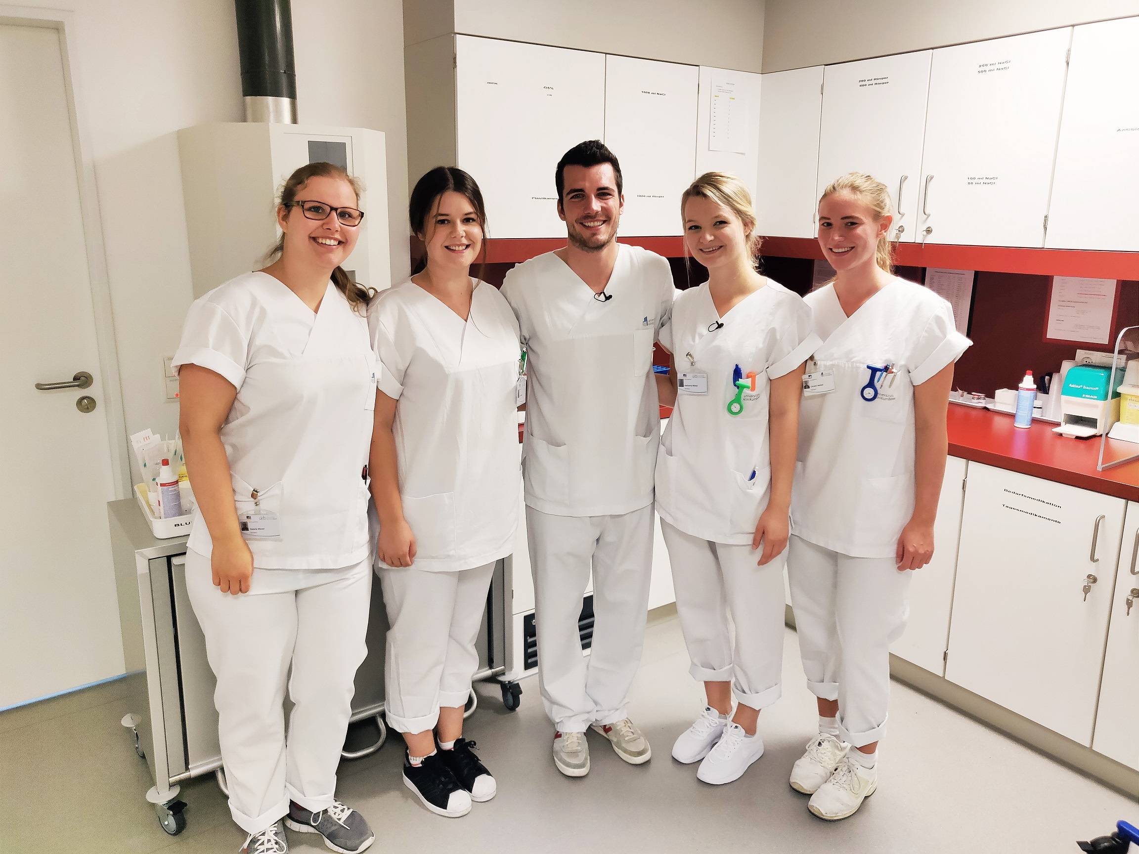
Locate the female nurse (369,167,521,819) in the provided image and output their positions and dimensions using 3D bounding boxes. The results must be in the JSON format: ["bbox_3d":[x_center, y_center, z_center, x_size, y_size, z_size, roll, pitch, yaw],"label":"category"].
[{"bbox_3d":[-0.316,0.189,2.206,0.500,1.696,0.380,-7,15,-28],"label":"female nurse"}]

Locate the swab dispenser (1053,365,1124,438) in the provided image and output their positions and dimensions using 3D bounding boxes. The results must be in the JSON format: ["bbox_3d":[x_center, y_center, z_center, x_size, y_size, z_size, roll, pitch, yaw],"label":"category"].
[{"bbox_3d":[1.697,-0.093,2.705,0.257,0.212,0.136,-9,17,-33],"label":"swab dispenser"}]

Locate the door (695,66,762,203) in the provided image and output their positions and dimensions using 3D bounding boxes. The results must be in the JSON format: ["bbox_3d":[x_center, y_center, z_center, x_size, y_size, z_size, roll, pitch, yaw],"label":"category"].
[{"bbox_3d":[0.651,-1.119,3.394,0.355,0.650,0.020,-9,17,-33],"label":"door"}]

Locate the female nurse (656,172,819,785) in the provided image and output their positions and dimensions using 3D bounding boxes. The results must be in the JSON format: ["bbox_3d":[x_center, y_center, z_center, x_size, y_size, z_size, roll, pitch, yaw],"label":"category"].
[{"bbox_3d":[0.459,0.168,2.313,0.500,1.696,0.380,9,16,31],"label":"female nurse"}]

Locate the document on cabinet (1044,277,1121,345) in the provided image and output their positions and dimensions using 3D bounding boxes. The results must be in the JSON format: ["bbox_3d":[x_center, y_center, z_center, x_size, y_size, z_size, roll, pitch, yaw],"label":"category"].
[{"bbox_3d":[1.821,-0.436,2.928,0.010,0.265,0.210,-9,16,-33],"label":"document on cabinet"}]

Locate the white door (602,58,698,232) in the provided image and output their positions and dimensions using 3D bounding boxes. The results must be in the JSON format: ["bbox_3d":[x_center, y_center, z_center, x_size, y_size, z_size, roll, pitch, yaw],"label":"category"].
[{"bbox_3d":[0.310,-1.067,3.188,0.463,0.644,0.030,-10,18,-34],"label":"white door"}]

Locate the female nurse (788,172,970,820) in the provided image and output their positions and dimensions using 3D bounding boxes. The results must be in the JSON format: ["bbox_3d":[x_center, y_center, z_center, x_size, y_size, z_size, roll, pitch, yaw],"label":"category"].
[{"bbox_3d":[0.762,0.209,2.213,0.525,1.703,0.356,11,18,38],"label":"female nurse"}]

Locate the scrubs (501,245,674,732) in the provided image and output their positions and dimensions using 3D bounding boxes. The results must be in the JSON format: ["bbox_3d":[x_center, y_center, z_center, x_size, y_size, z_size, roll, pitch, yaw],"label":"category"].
[{"bbox_3d":[0.054,0.208,2.447,0.520,1.470,0.330,-1,14,-7],"label":"scrubs"}]

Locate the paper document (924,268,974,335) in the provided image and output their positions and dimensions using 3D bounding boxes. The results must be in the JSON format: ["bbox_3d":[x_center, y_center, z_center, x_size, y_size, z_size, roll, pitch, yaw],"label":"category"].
[{"bbox_3d":[1.515,-0.489,3.315,0.008,0.294,0.207,-9,17,-33],"label":"paper document"}]

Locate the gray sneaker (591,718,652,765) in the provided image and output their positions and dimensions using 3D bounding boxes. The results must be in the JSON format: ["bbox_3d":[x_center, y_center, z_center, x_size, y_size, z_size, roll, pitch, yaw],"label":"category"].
[{"bbox_3d":[0.149,0.924,2.552,0.108,0.110,0.290,-8,16,-31],"label":"gray sneaker"}]

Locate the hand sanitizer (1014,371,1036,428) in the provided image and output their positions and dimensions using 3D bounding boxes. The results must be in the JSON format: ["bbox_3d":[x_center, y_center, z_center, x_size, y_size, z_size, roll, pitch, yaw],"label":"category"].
[{"bbox_3d":[1.534,-0.094,2.761,0.053,0.188,0.053,8,16,29],"label":"hand sanitizer"}]

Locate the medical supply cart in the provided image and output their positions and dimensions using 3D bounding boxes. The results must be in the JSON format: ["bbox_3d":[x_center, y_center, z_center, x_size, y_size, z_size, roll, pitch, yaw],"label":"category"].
[{"bbox_3d":[-0.736,0.577,2.518,1.050,0.790,0.470,-9,16,-33],"label":"medical supply cart"}]

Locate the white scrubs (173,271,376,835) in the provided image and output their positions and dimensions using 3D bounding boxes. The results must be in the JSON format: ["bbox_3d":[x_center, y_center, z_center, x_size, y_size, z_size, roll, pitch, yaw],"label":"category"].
[{"bbox_3d":[-0.693,0.340,2.031,0.535,1.416,0.346,-6,15,-24],"label":"white scrubs"}]

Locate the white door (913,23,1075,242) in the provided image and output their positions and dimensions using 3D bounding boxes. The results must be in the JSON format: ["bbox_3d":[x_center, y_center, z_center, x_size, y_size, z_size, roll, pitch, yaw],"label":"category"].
[{"bbox_3d":[1.385,-0.934,2.723,0.030,0.644,0.454,-10,18,-34],"label":"white door"}]

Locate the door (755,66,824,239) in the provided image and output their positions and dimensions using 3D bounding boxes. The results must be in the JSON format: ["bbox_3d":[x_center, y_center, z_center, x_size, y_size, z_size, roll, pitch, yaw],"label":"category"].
[{"bbox_3d":[0.907,-1.115,3.384,0.030,0.644,0.321,-10,18,-34],"label":"door"}]

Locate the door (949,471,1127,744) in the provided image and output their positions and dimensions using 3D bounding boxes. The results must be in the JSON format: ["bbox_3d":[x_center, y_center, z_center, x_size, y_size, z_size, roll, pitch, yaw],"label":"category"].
[{"bbox_3d":[1.421,0.532,2.549,0.030,0.781,0.447,-10,18,-34],"label":"door"}]

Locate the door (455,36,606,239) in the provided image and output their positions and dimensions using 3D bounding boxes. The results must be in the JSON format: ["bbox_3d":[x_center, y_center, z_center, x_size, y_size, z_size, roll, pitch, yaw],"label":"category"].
[{"bbox_3d":[-0.127,-0.992,2.893,0.601,0.644,0.030,-10,18,-34],"label":"door"}]

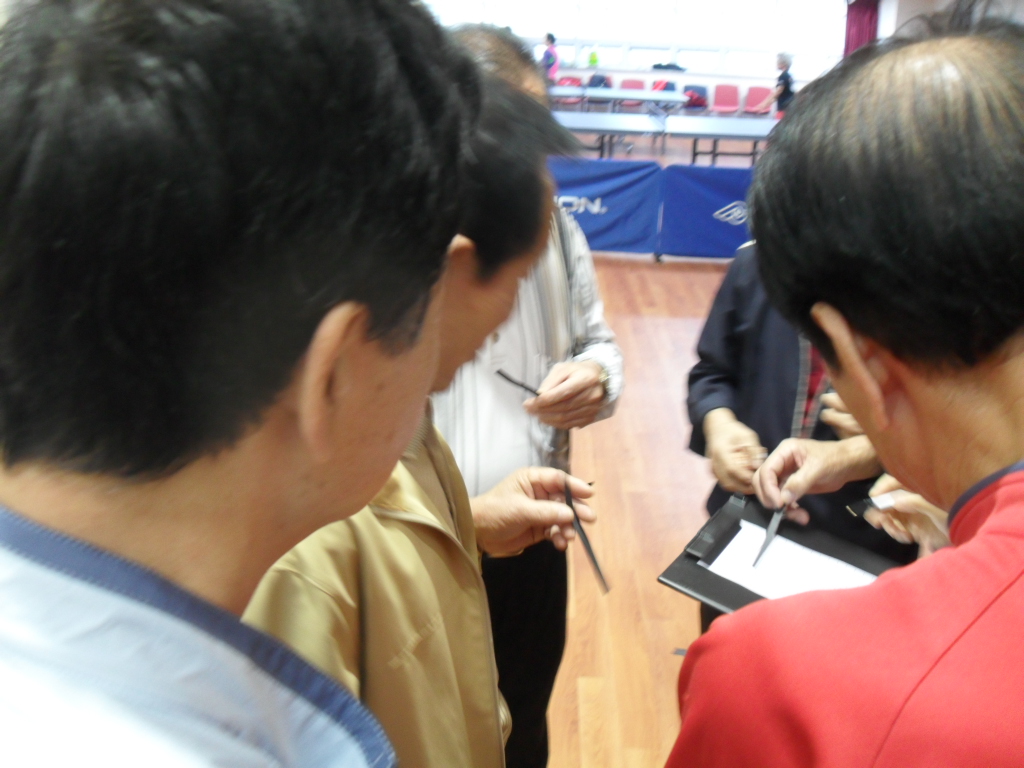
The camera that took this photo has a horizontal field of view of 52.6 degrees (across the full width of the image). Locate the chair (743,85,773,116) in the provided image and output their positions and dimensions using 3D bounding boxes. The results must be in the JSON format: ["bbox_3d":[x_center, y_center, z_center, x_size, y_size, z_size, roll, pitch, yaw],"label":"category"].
[{"bbox_3d":[3.923,-4.287,16.546,0.470,0.800,0.520,6,20,9],"label":"chair"}]

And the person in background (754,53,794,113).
[{"bbox_3d":[3.397,-3.551,13.436,0.650,1.430,0.500,3,19,2],"label":"person in background"}]

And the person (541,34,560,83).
[{"bbox_3d":[0.599,-4.684,16.149,0.360,1.550,0.460,3,19,2],"label":"person"}]

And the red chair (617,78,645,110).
[{"bbox_3d":[1.939,-4.483,16.797,0.470,0.800,0.520,4,19,4],"label":"red chair"}]

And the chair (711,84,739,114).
[{"bbox_3d":[3.431,-4.372,16.703,0.470,0.800,0.520,5,19,7],"label":"chair"}]

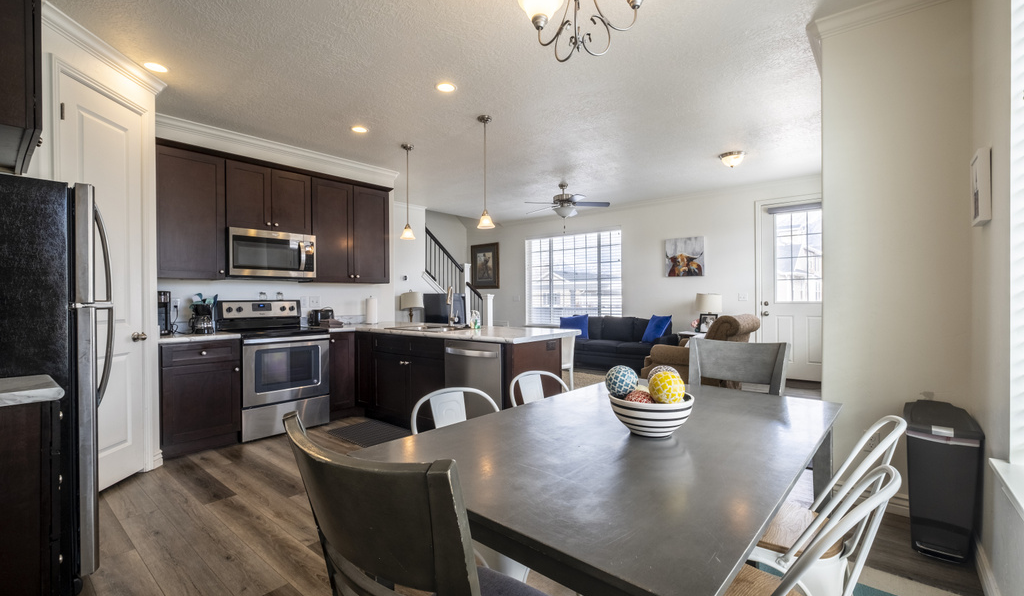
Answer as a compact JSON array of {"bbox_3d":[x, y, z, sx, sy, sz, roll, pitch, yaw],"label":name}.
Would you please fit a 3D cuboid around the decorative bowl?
[{"bbox_3d":[0.442,0.371,1.360,0.260,0.118,0.260,-1,0,0],"label":"decorative bowl"}]

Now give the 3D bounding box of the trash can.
[{"bbox_3d":[2.073,0.848,2.071,0.250,0.650,0.360,0,0,39],"label":"trash can"}]

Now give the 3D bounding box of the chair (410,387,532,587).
[{"bbox_3d":[-0.041,0.779,1.544,0.510,0.850,0.450,0,0,43],"label":"chair"}]

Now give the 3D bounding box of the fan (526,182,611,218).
[{"bbox_3d":[0.758,-1.402,6.100,1.300,0.500,1.300,0,0,43],"label":"fan"}]

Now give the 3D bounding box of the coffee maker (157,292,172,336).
[{"bbox_3d":[-2.930,0.129,3.506,0.250,0.350,0.170,0,0,39],"label":"coffee maker"}]

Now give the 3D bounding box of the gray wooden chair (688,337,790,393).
[{"bbox_3d":[1.058,0.723,2.134,0.490,0.950,0.560,0,0,43],"label":"gray wooden chair"}]

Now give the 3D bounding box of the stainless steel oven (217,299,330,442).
[{"bbox_3d":[-2.248,0.604,4.046,0.670,1.200,0.740,0,0,43],"label":"stainless steel oven"}]

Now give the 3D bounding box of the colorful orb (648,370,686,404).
[{"bbox_3d":[0.470,0.273,1.290,0.100,0.100,0.100,0,0,39],"label":"colorful orb"}]

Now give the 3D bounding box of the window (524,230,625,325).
[{"bbox_3d":[1.105,-0.325,8.056,2.079,1.719,0.100,0,0,39],"label":"window"}]

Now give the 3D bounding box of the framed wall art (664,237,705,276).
[{"bbox_3d":[2.897,-0.678,7.128,0.620,0.640,0.040,0,0,43],"label":"framed wall art"}]

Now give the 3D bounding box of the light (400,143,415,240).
[{"bbox_3d":[-1.046,-1.053,4.284,0.150,0.950,0.150,-1,0,0],"label":"light"}]

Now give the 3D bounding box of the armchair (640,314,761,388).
[{"bbox_3d":[2.229,0.672,4.995,1.050,1.000,0.950,0,0,39],"label":"armchair"}]

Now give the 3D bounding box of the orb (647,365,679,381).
[{"bbox_3d":[0.520,0.287,1.460,0.108,0.108,0.108,0,0,43],"label":"orb"}]

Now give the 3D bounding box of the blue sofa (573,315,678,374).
[{"bbox_3d":[1.718,0.747,7.250,2.120,0.860,0.900,0,0,43],"label":"blue sofa"}]

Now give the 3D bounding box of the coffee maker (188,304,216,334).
[{"bbox_3d":[-2.648,0.177,3.659,0.220,0.255,0.180,0,0,43],"label":"coffee maker"}]

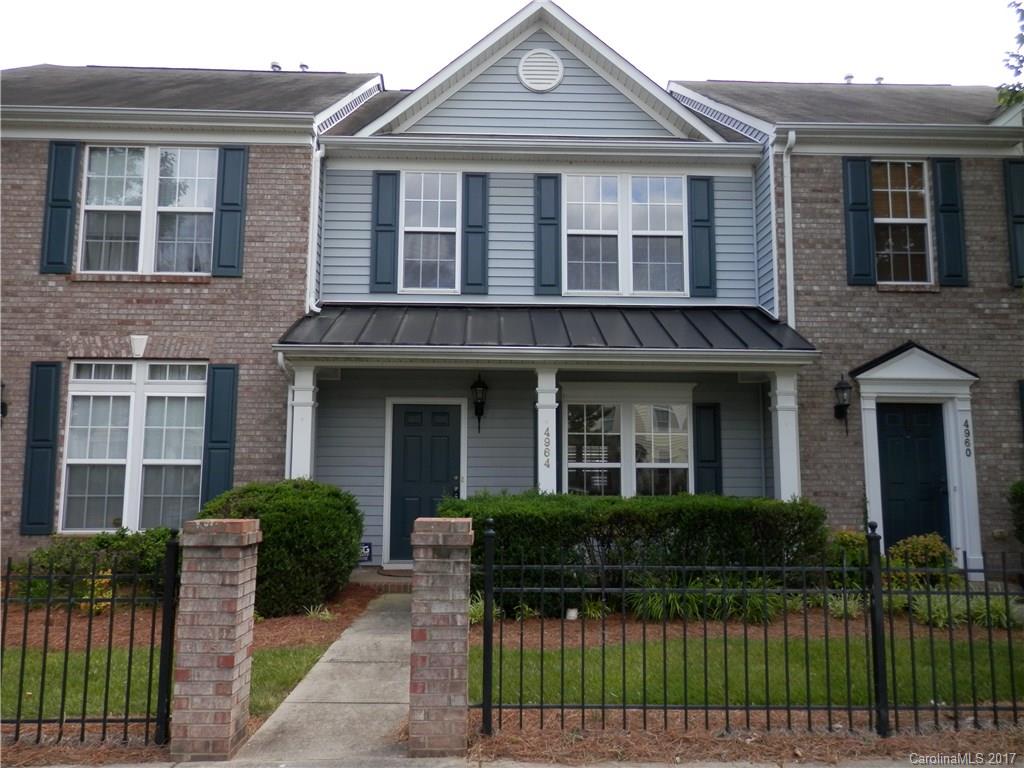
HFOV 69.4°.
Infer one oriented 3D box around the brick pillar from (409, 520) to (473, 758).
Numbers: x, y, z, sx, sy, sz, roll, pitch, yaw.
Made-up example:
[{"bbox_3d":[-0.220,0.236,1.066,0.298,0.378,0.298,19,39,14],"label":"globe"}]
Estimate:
[{"bbox_3d":[-0.372,1.328,3.981,0.324,1.174,0.324,1,-6,-1],"label":"brick pillar"}]

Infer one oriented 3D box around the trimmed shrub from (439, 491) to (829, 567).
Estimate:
[{"bbox_3d":[1.216,1.718,7.629,4.020,1.140,1.100,1,-6,-1],"label":"trimmed shrub"}]

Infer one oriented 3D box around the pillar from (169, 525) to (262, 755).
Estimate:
[{"bbox_3d":[-1.558,1.325,3.922,0.324,1.144,0.324,1,-6,-1],"label":"pillar"}]

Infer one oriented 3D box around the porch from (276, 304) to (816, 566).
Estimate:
[{"bbox_3d":[0.383,0.605,8.970,6.110,3.510,1.650,1,-6,-1],"label":"porch"}]

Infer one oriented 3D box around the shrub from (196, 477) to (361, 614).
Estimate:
[{"bbox_3d":[-2.409,1.625,7.605,1.750,1.250,1.550,1,-6,-1],"label":"shrub"}]

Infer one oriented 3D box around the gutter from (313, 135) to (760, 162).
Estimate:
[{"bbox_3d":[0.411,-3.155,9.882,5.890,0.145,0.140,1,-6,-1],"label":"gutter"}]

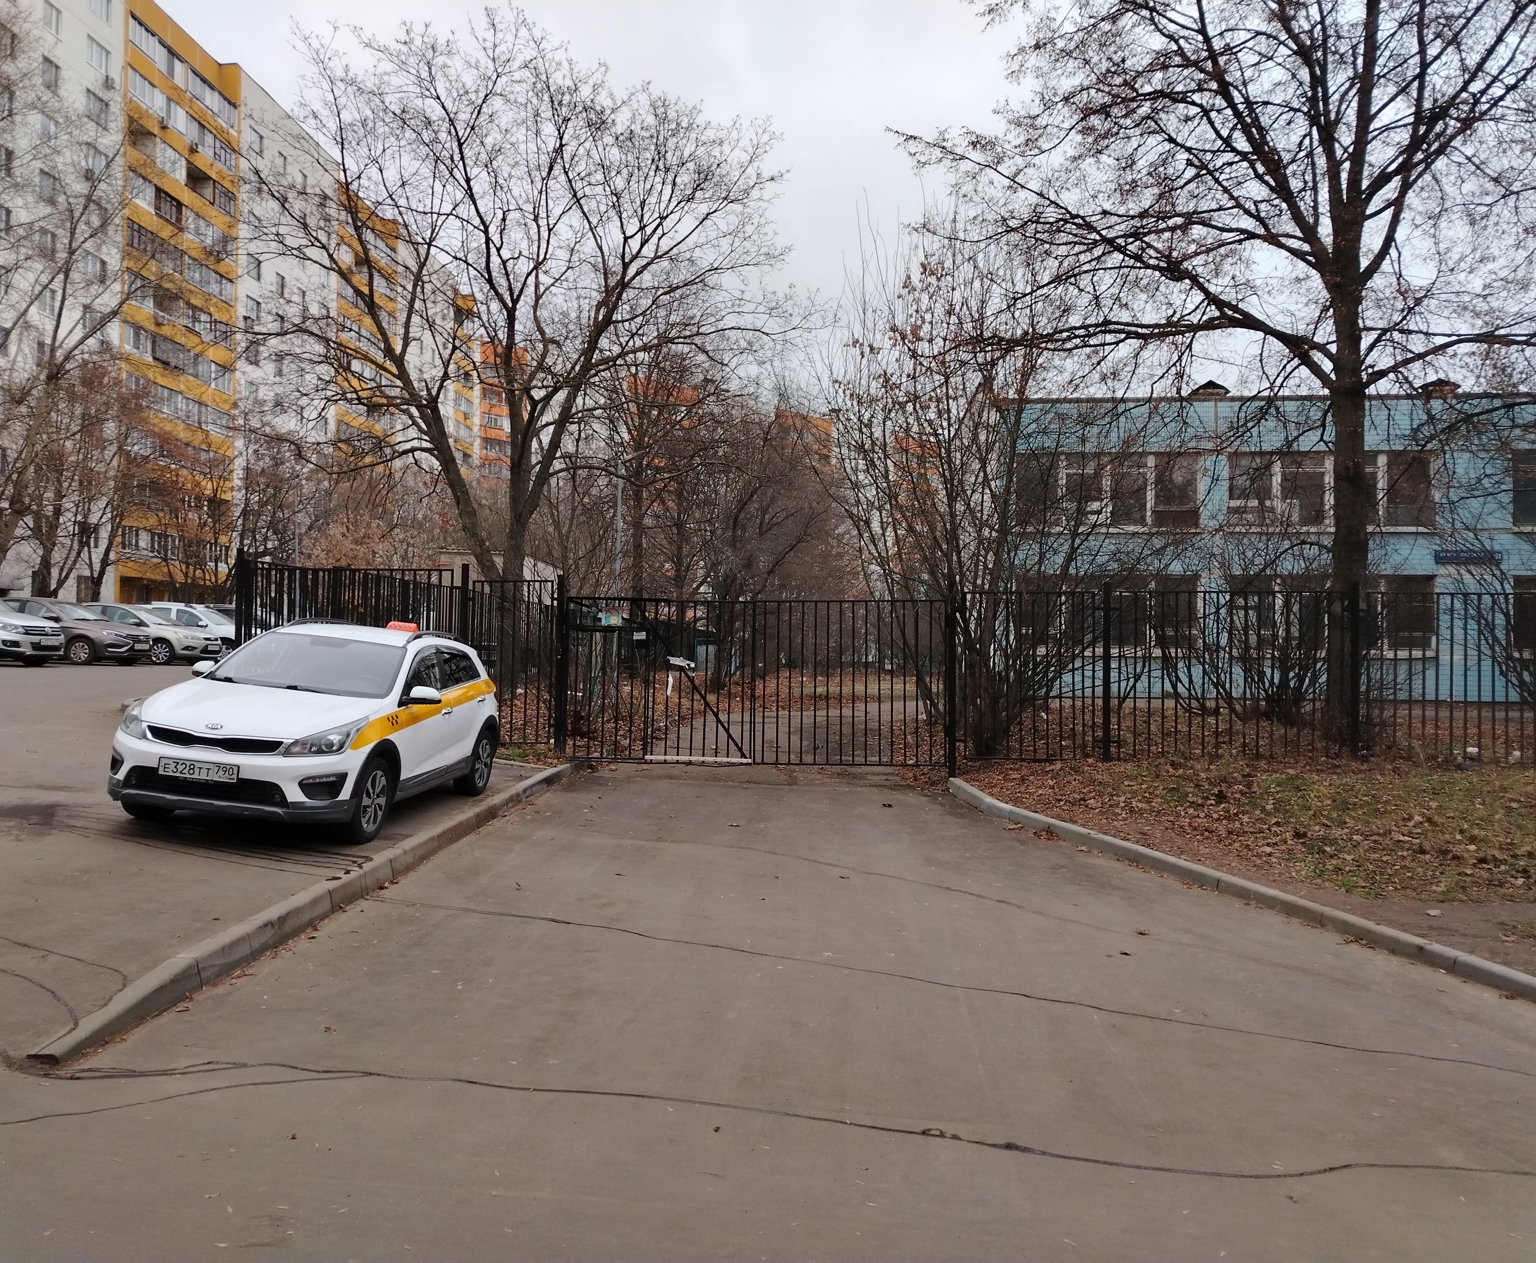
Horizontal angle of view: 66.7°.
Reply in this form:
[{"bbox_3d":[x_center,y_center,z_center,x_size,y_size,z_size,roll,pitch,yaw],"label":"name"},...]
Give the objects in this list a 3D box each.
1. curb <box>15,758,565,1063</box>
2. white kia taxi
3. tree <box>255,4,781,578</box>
[{"bbox_3d":[-2.615,1.625,9.170,0.170,0.180,9.450,2,0,2],"label":"curb"},{"bbox_3d":[-3.513,0.679,9.607,1.790,1.530,4.240,6,0,3],"label":"white kia taxi"},{"bbox_3d":[-5.150,-5.800,24.500,11.400,14.200,11.000,0,-1,0],"label":"tree"}]

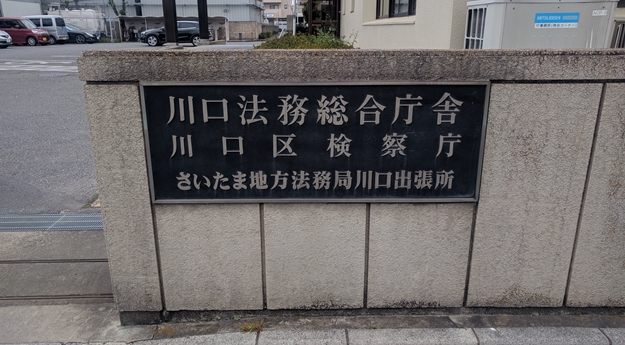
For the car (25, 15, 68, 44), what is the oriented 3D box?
[{"bbox_3d":[-18.600,-9.556,31.390,3.395,1.880,1.475,0,17,-1],"label":"car"}]

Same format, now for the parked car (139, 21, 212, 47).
[{"bbox_3d":[-8.310,-8.600,28.893,4.380,1.500,1.790,0,17,-1],"label":"parked car"}]

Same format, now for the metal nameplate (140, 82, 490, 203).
[{"bbox_3d":[0.017,-0.124,2.070,1.485,0.548,0.040,0,17,-1],"label":"metal nameplate"}]

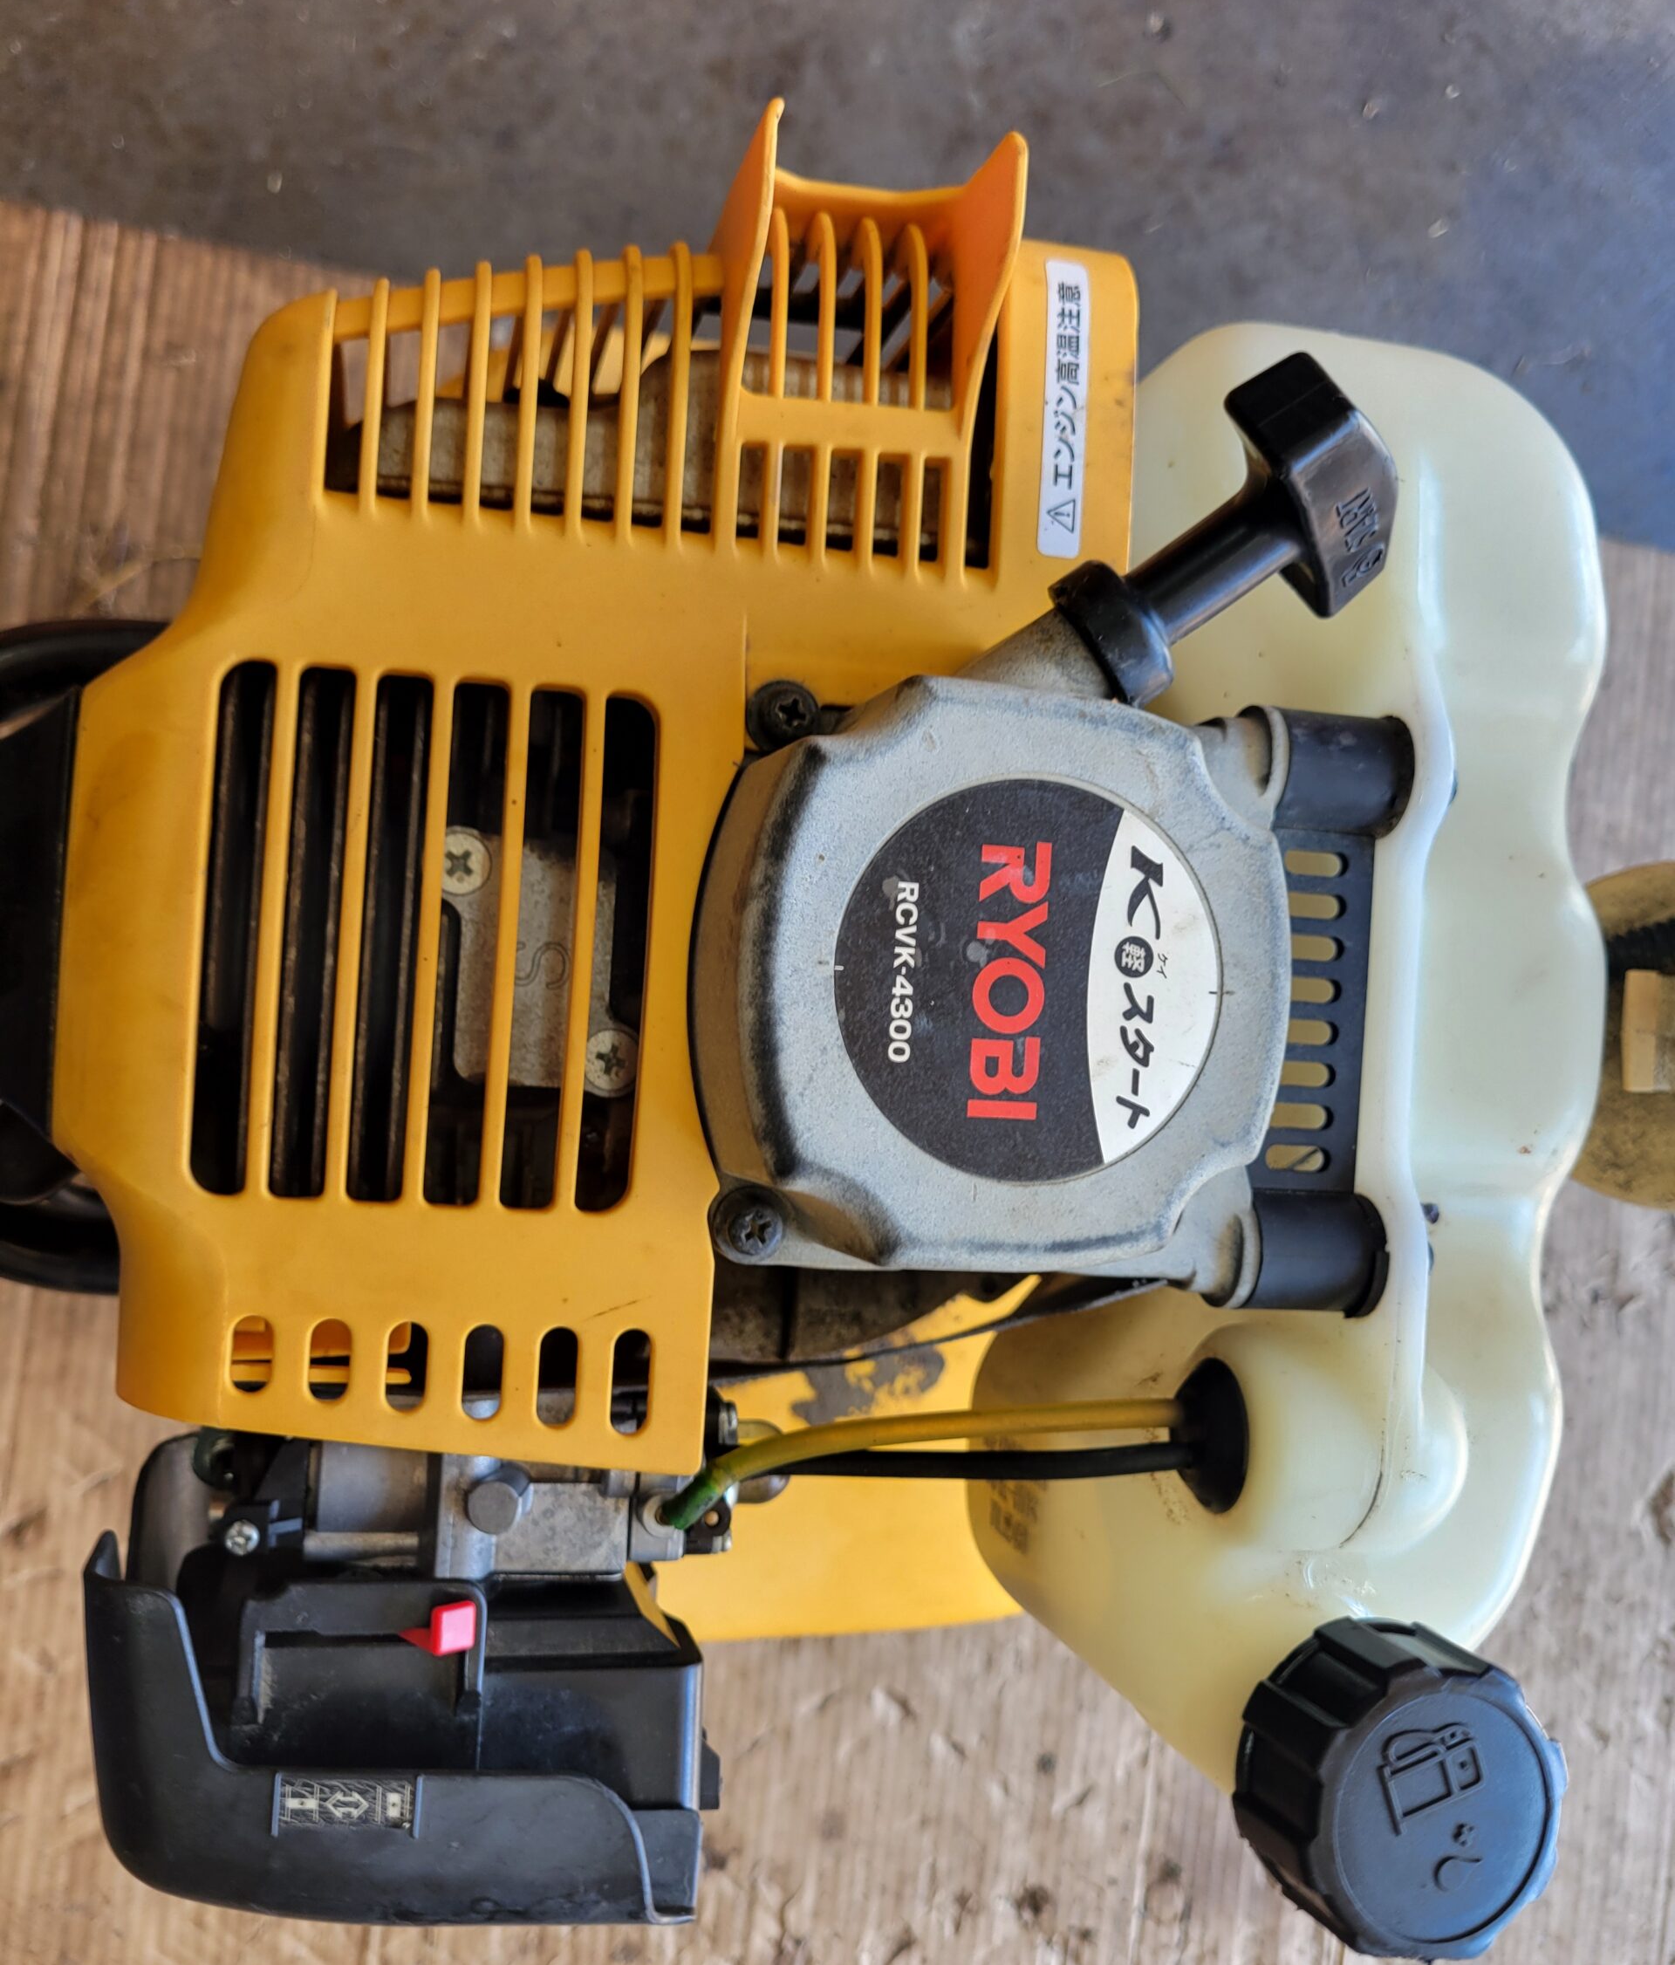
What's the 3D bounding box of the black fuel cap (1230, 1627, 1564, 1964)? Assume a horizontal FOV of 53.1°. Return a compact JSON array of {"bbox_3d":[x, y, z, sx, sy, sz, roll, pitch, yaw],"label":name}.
[{"bbox_3d":[0.100,0.144,0.303,0.048,0.031,0.048,1,87,-14],"label":"black fuel cap"}]

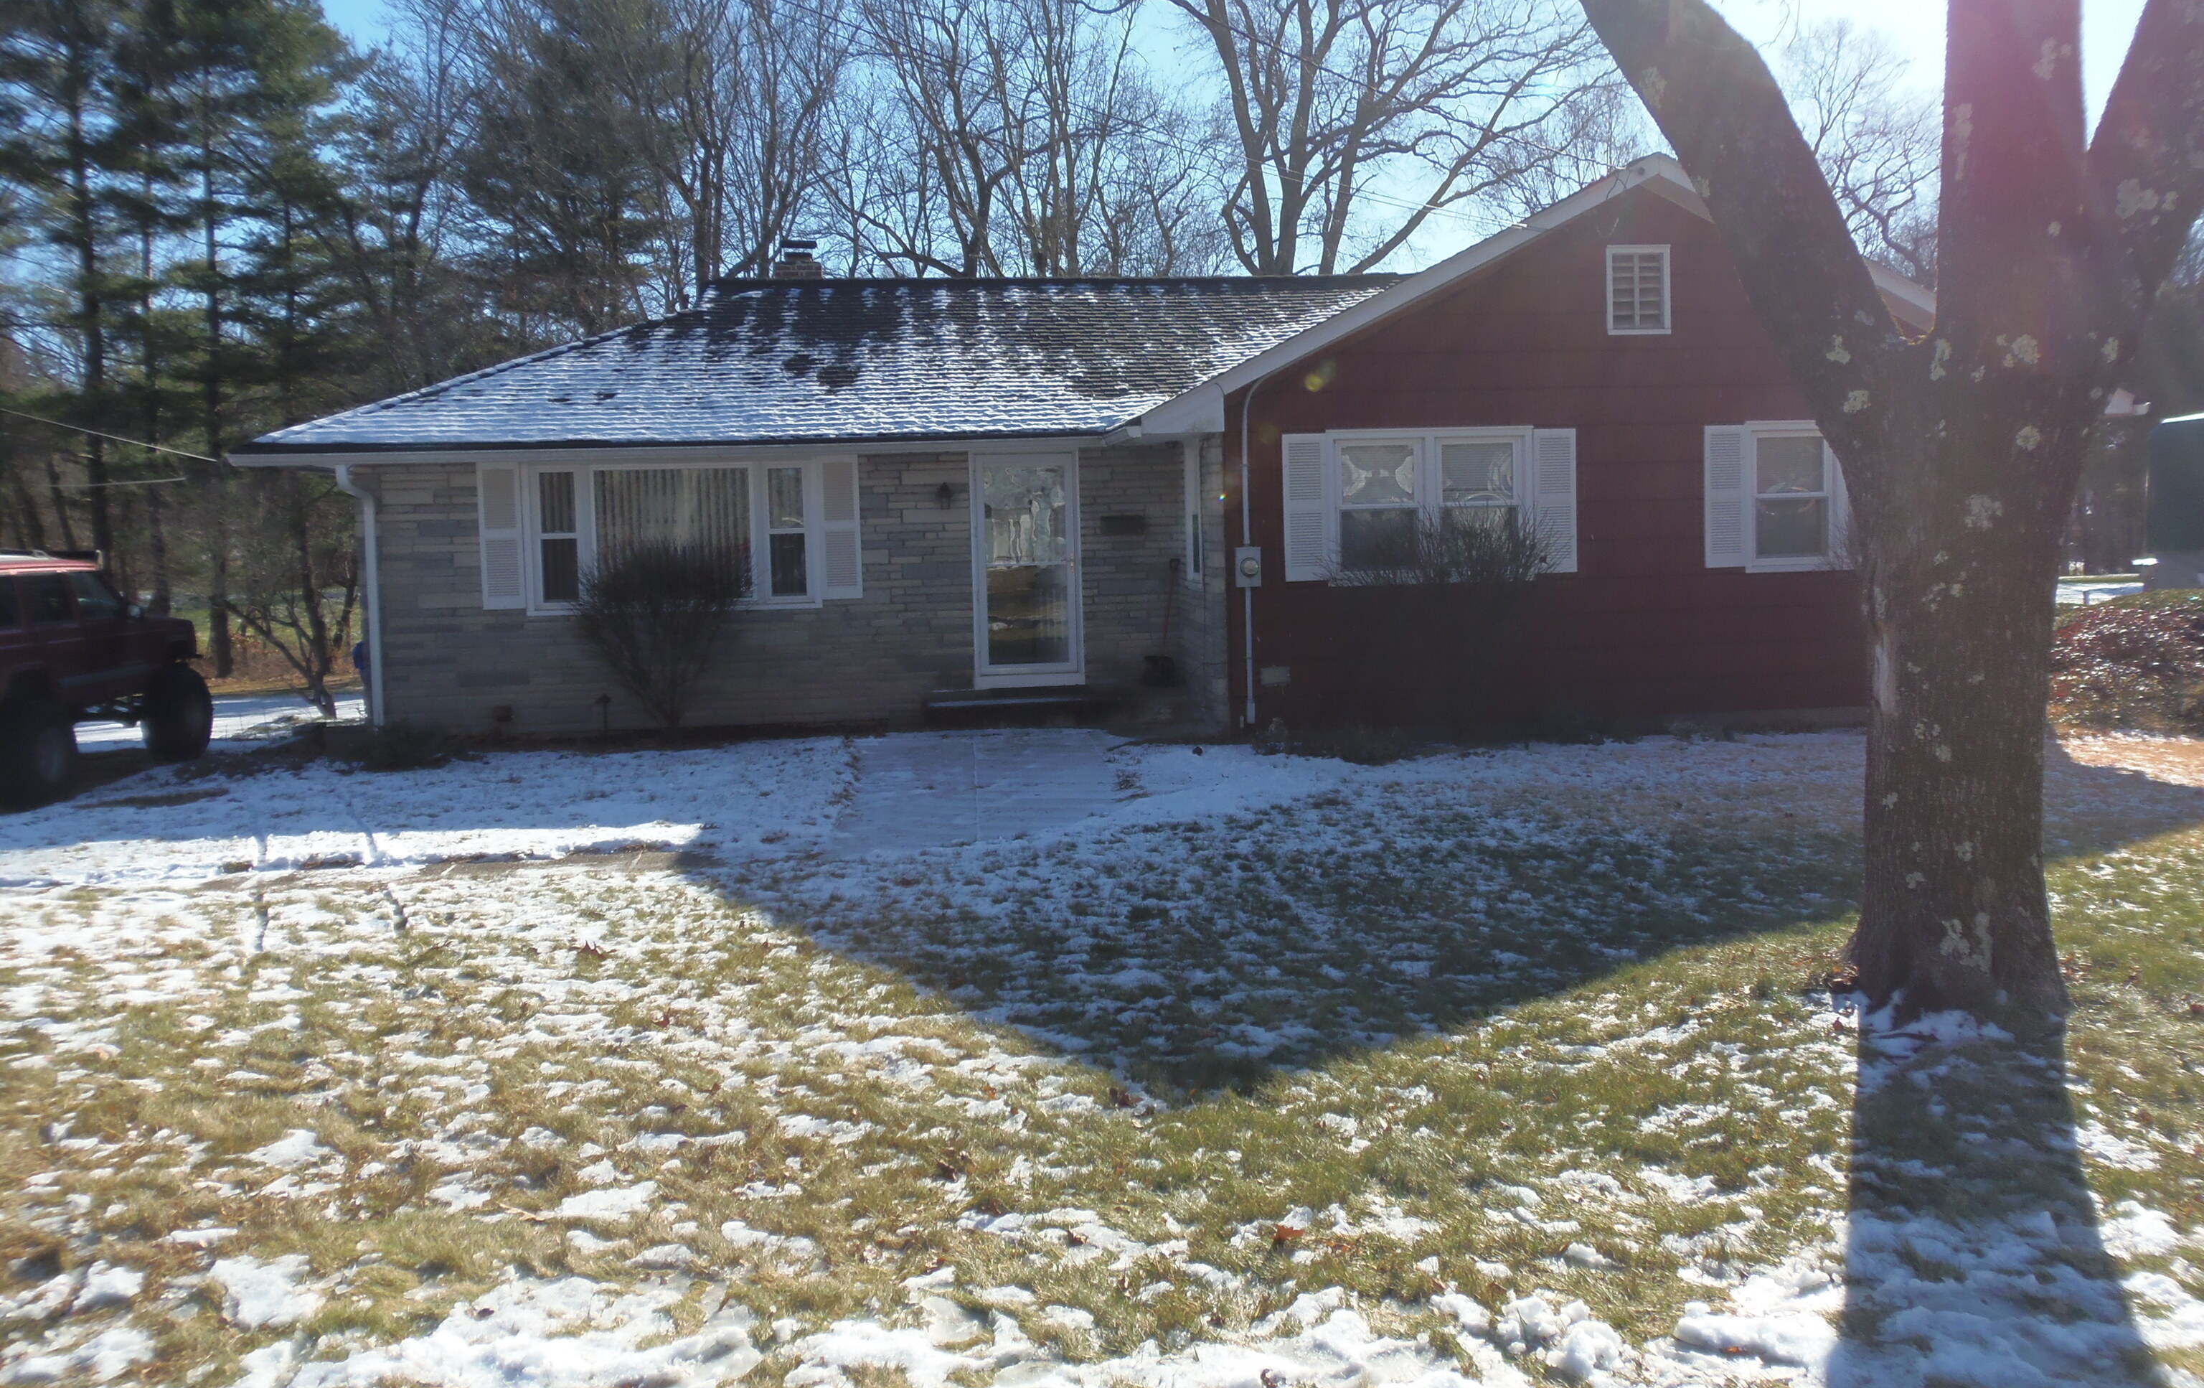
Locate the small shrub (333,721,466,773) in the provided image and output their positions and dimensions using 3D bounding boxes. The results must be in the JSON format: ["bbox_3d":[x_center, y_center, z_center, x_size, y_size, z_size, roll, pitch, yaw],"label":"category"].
[{"bbox_3d":[-5.734,0.412,12.521,0.980,0.400,0.800,-2,4,-5],"label":"small shrub"}]

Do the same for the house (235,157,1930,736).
[{"bbox_3d":[0.359,-2.214,16.296,15.700,4.500,9.800,-2,4,-5],"label":"house"}]

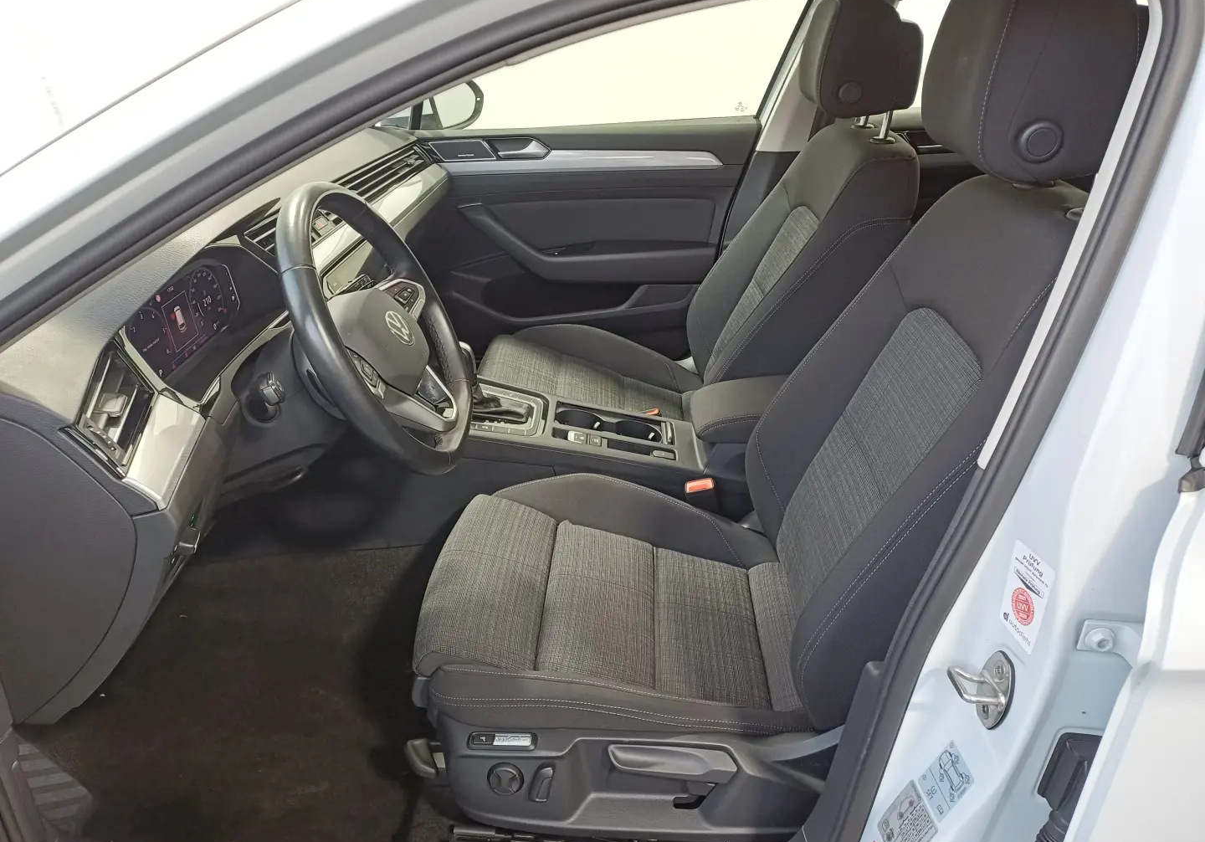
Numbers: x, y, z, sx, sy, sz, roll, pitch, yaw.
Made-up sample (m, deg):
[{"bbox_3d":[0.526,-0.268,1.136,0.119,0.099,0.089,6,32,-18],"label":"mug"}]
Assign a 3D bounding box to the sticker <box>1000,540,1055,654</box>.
[{"bbox_3d":[0.322,0.134,0.661,0.002,0.075,0.046,-5,26,-8],"label":"sticker"}]

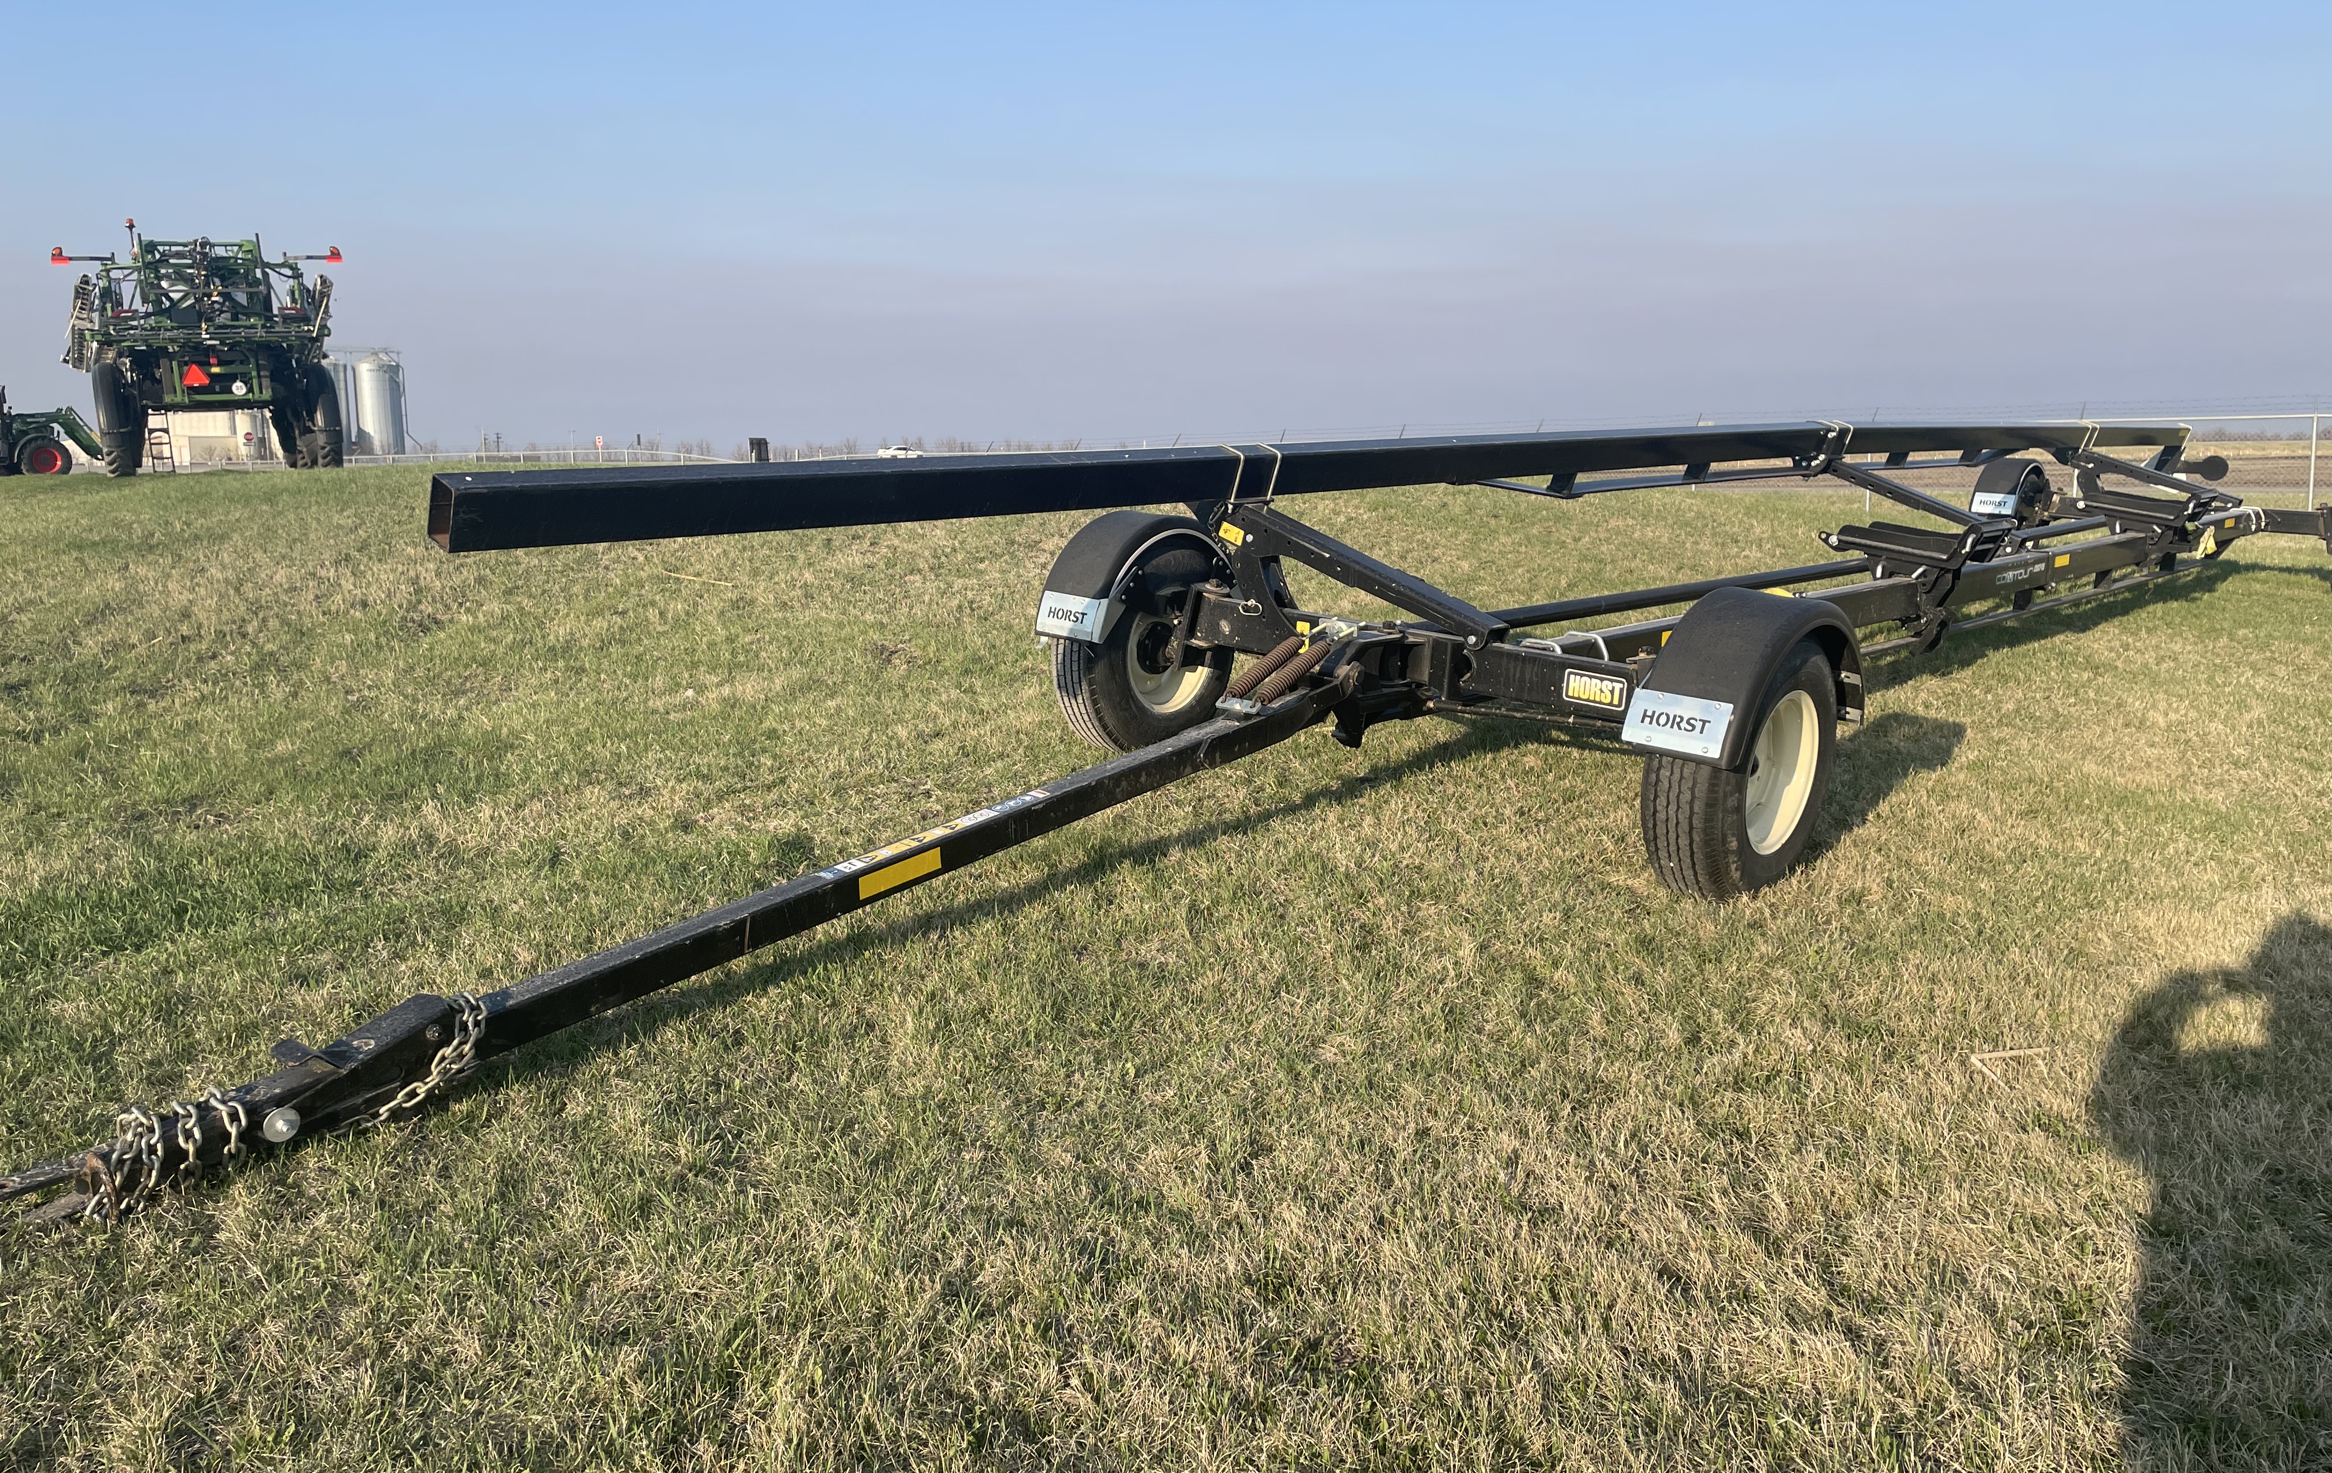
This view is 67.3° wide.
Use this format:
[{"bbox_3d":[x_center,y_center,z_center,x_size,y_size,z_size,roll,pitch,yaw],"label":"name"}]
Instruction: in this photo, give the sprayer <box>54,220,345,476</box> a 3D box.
[{"bbox_3d":[-16.957,-6.701,30.777,4.000,4.150,8.700,-8,11,-30],"label":"sprayer"}]

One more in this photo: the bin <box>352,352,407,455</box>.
[{"bbox_3d":[-88.826,-37.524,198.000,4.750,11.500,4.750,-1,9,0],"label":"bin"}]

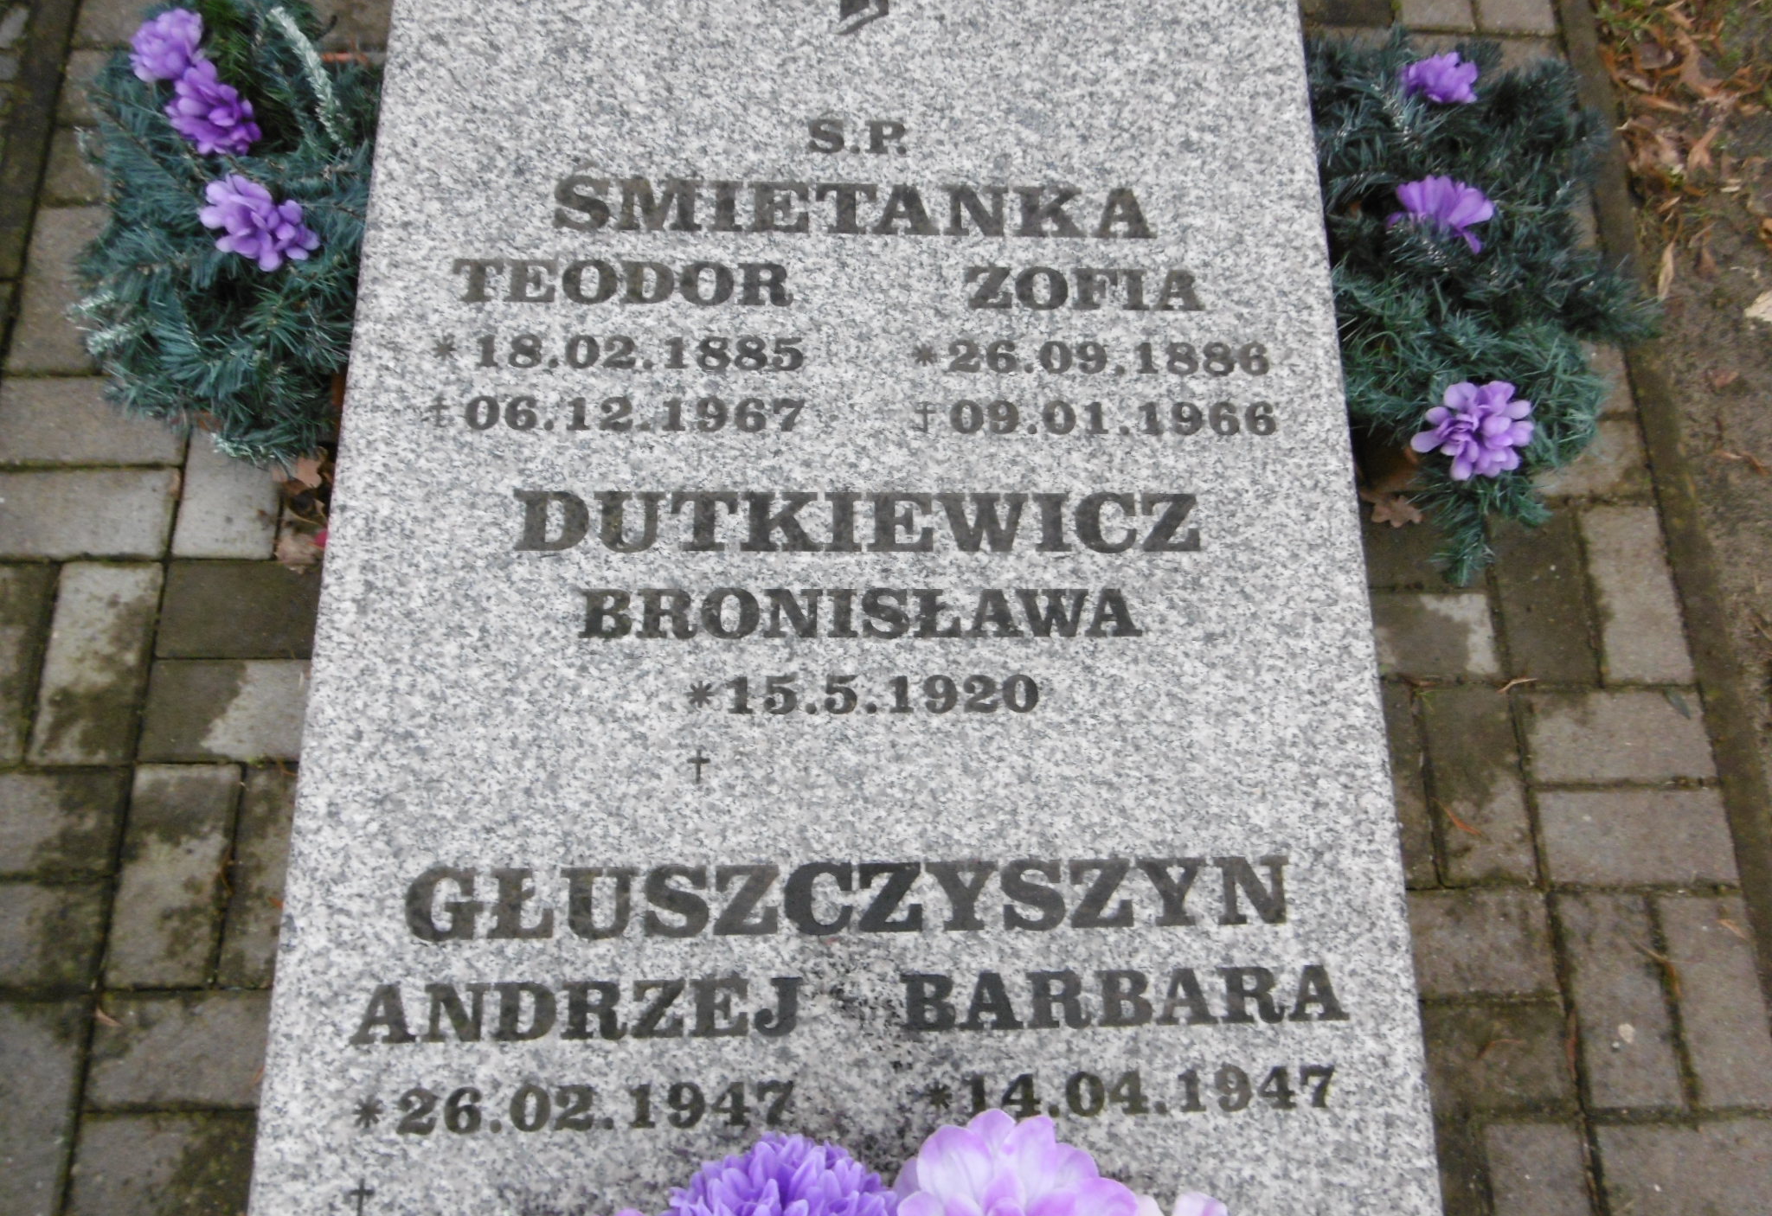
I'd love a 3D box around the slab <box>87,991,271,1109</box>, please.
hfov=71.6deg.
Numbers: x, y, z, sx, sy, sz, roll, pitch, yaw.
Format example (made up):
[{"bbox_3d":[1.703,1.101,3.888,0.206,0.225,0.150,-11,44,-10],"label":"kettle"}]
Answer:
[{"bbox_3d":[-0.593,0.391,1.097,0.191,0.060,0.096,-1,73,-2],"label":"slab"}]

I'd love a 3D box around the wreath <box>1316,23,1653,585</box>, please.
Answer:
[{"bbox_3d":[0.572,-0.318,1.237,0.333,0.190,0.545,0,73,-3],"label":"wreath"}]

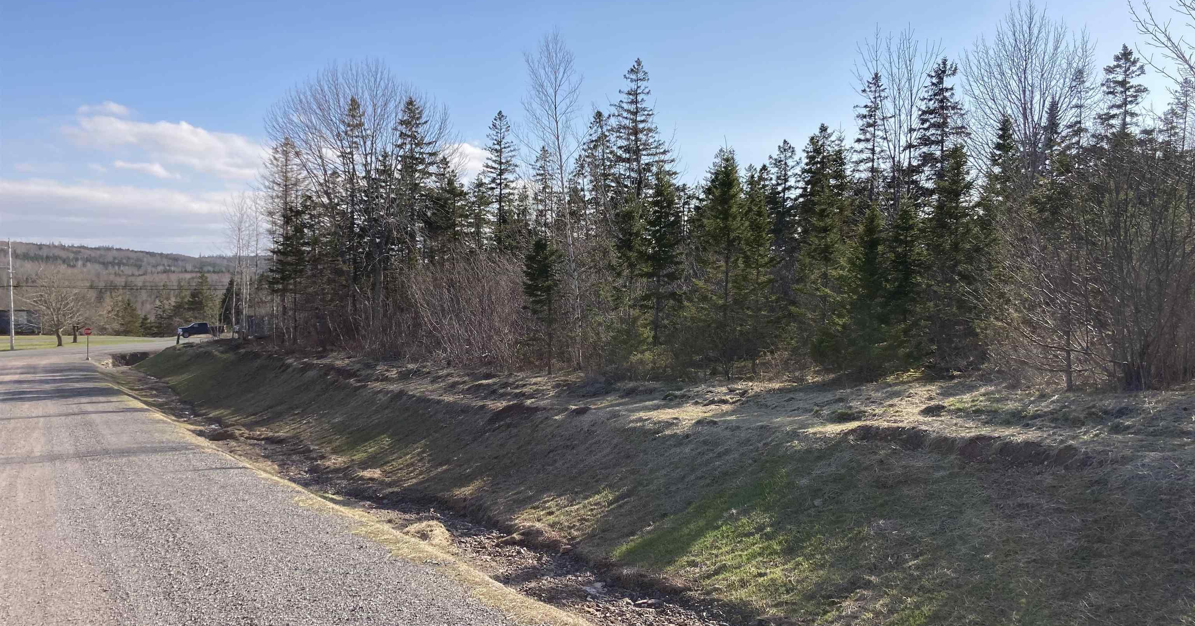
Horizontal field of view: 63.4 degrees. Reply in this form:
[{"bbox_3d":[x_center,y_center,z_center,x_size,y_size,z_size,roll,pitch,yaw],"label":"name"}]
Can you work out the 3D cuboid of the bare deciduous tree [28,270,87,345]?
[{"bbox_3d":[-57.847,-0.547,103.000,6.000,8.300,6.000,-1,1,-29],"label":"bare deciduous tree"}]

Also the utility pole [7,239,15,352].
[{"bbox_3d":[-57.648,-1.789,95.000,0.350,11.000,0.350,-2,1,-31],"label":"utility pole"}]

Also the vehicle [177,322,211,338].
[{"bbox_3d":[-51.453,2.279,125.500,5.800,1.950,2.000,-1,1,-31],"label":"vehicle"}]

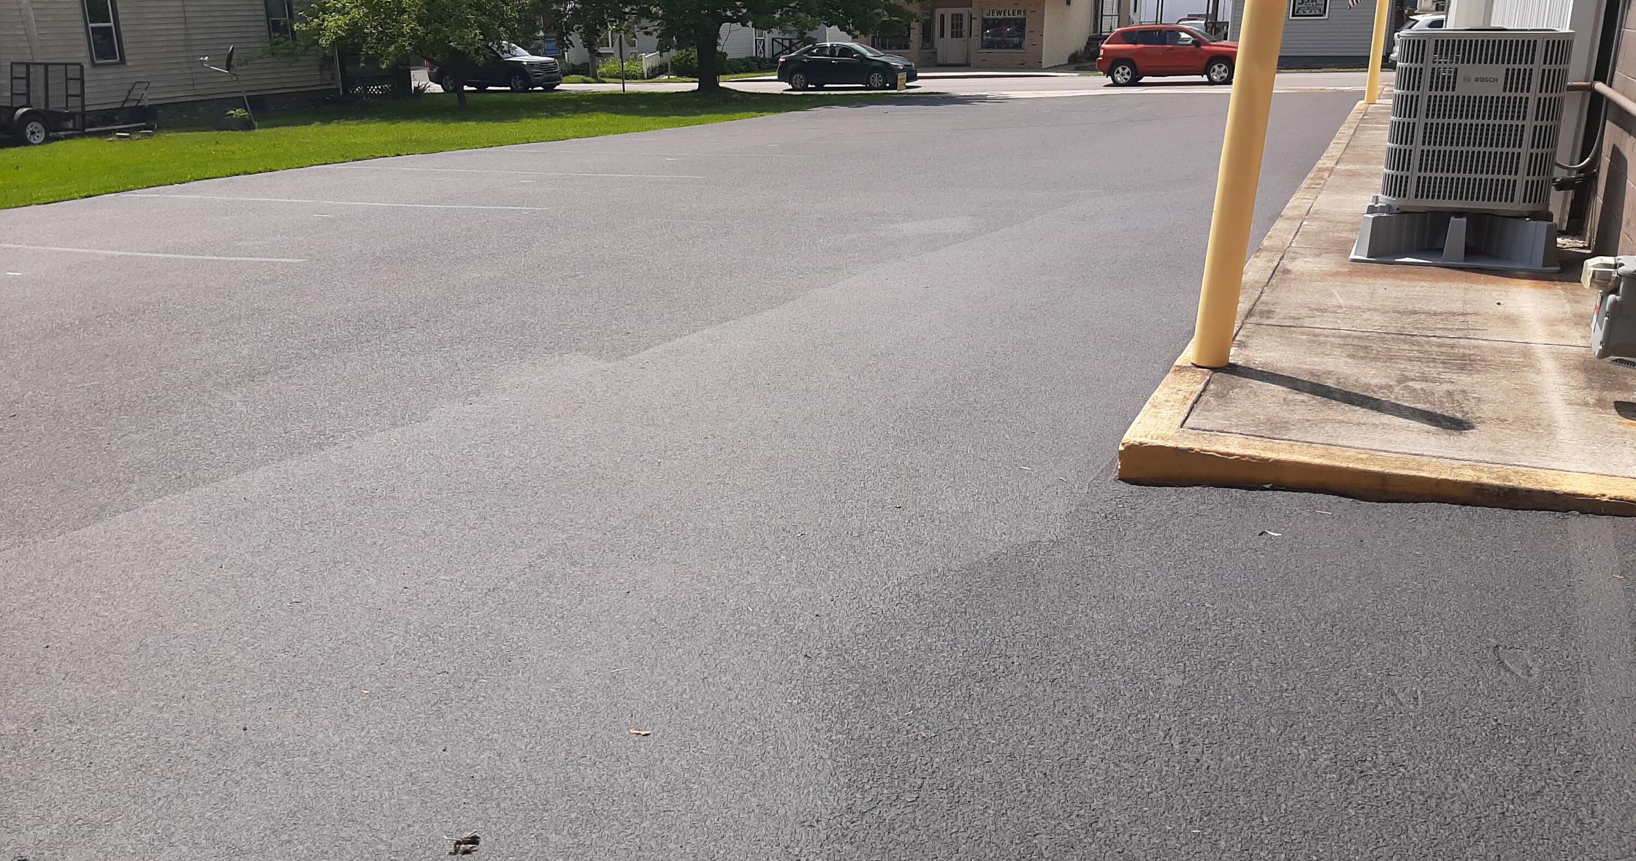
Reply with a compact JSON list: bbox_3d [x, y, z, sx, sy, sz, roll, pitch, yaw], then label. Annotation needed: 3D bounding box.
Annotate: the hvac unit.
[{"bbox_3d":[3.336,-1.465,6.304,0.900,1.100,0.900,8,20,23],"label":"hvac unit"}]

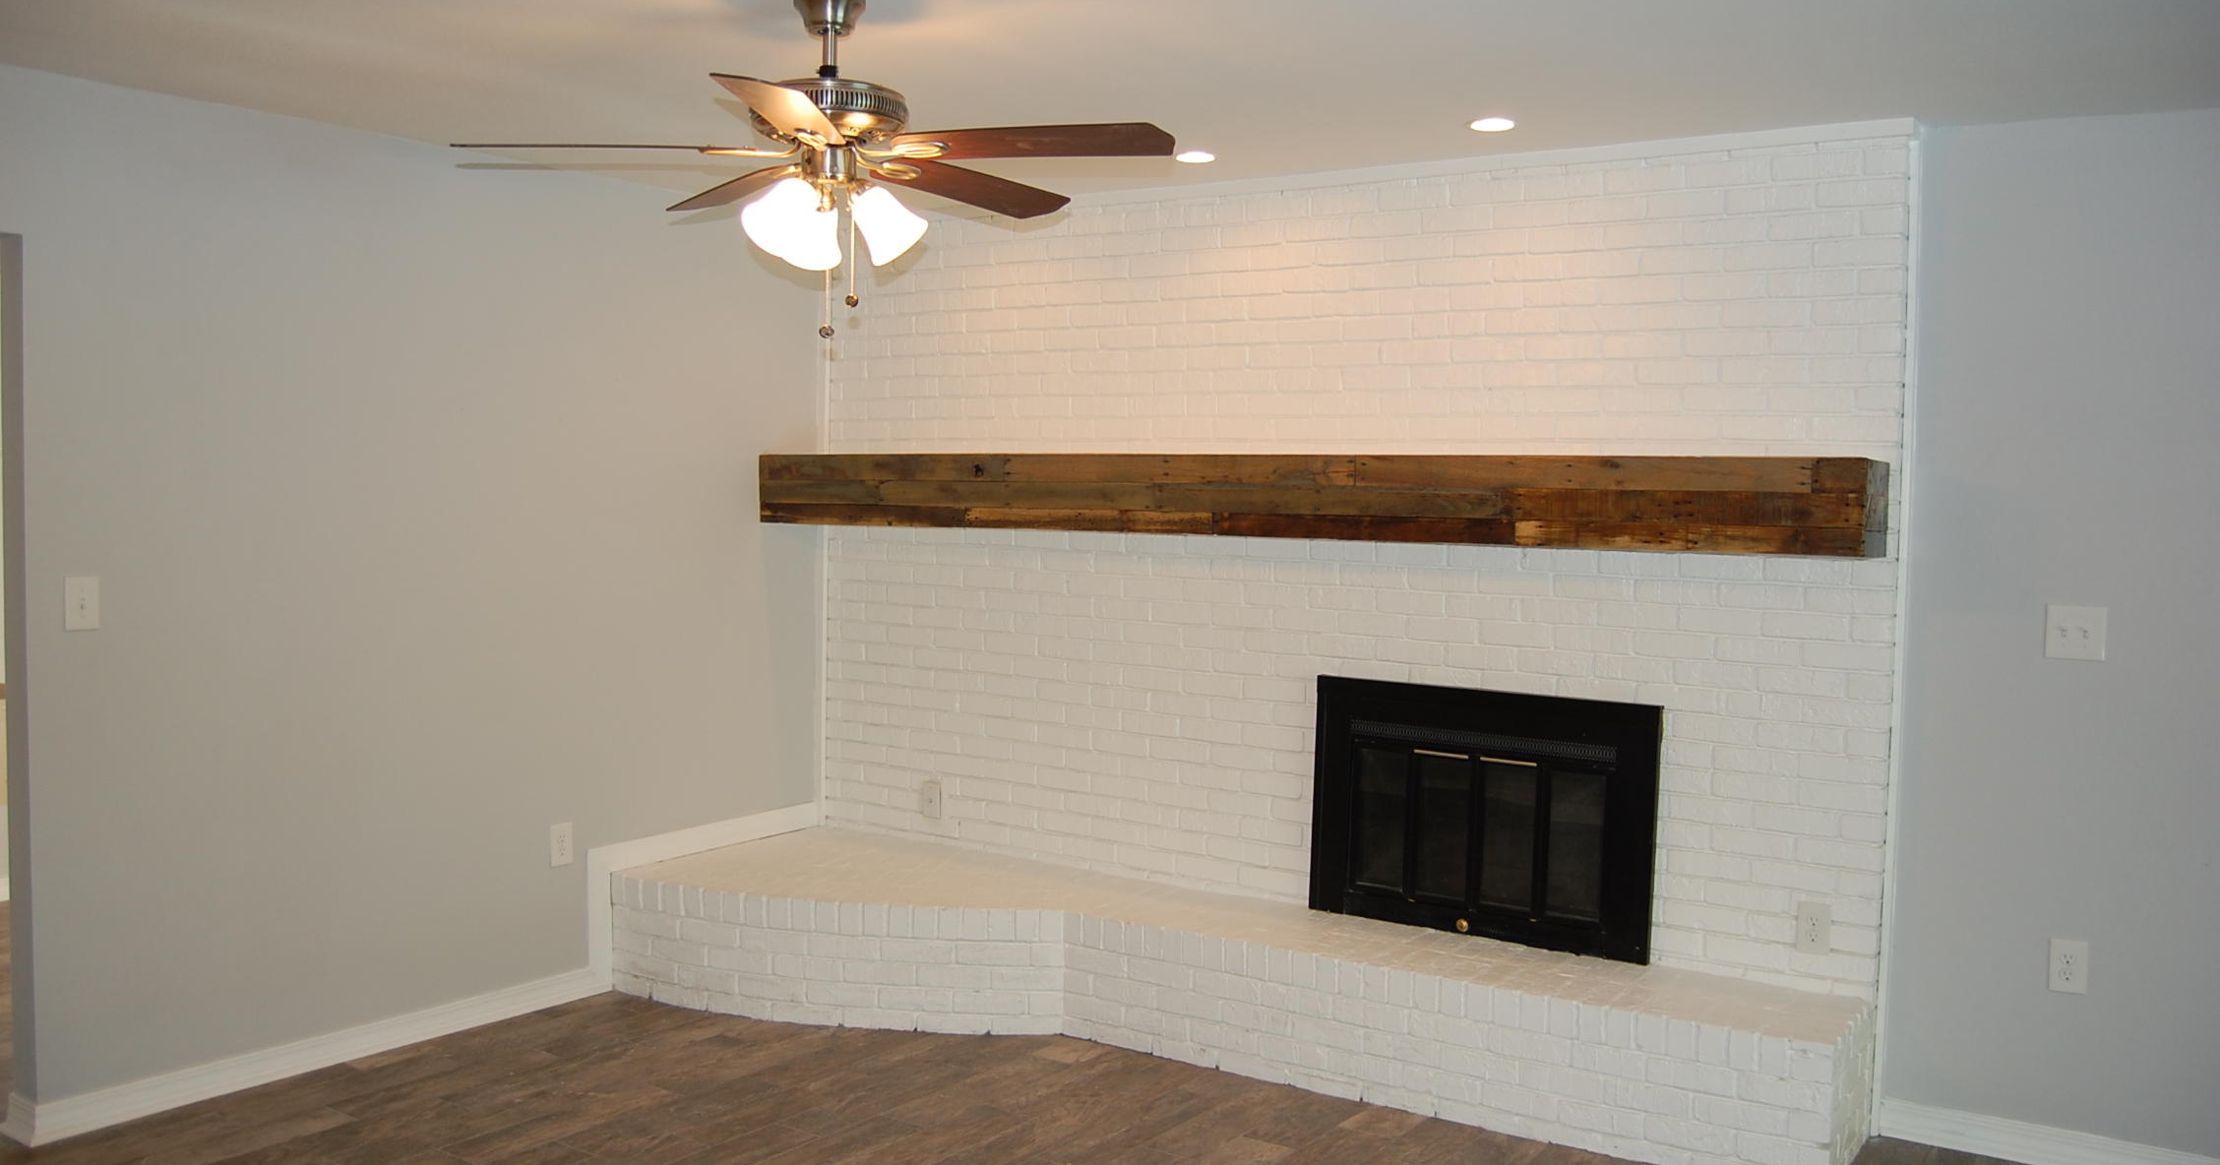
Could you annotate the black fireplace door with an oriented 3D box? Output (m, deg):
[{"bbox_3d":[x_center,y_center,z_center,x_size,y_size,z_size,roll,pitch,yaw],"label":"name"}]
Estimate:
[{"bbox_3d":[0.977,0.627,4.480,0.960,0.672,0.050,3,4,32],"label":"black fireplace door"}]

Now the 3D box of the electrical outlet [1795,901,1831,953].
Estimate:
[{"bbox_3d":[1.710,0.844,4.051,0.074,0.119,0.010,3,4,32],"label":"electrical outlet"}]

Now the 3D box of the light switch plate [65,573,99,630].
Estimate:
[{"bbox_3d":[-2.334,0.049,3.777,0.010,0.118,0.072,3,4,37],"label":"light switch plate"}]

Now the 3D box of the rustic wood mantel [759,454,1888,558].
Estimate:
[{"bbox_3d":[0.338,-0.241,4.721,3.370,0.223,0.260,3,4,32],"label":"rustic wood mantel"}]

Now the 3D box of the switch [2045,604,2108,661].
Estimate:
[{"bbox_3d":[2.183,0.113,3.757,0.118,0.118,0.012,3,4,32],"label":"switch"}]

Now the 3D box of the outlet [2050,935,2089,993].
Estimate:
[{"bbox_3d":[2.184,0.878,3.789,0.073,0.118,0.010,3,4,32],"label":"outlet"}]

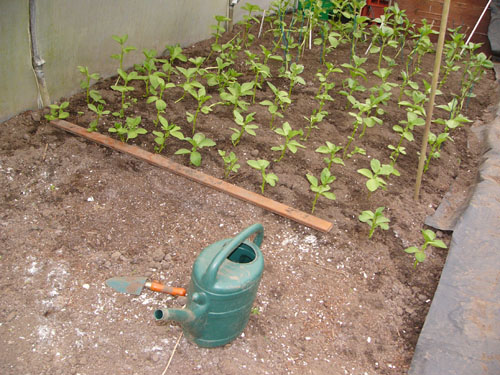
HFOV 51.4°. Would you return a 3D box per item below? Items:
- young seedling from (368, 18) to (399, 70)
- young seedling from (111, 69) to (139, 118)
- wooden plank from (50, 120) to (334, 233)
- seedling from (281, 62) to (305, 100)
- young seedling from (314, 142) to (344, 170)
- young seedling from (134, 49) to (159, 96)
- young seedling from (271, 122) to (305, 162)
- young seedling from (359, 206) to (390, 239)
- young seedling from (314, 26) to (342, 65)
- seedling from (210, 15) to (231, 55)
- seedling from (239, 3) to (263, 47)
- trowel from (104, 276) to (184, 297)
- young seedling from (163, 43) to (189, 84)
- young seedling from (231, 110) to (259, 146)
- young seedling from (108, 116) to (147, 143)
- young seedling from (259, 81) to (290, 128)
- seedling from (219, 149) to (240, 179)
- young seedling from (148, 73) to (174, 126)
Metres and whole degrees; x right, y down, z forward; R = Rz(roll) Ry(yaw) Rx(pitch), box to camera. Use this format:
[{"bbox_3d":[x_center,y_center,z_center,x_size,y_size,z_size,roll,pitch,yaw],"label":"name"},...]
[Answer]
[{"bbox_3d":[1.258,-1.334,4.899,0.283,0.478,0.269,0,27,0],"label":"young seedling"},{"bbox_3d":[-0.700,-0.518,2.902,0.156,0.279,0.144,4,31,0],"label":"young seedling"},{"bbox_3d":[-0.515,-0.137,3.077,2.291,0.020,0.074,20,34,34],"label":"wooden plank"},{"bbox_3d":[0.302,-0.739,3.701,0.171,0.267,0.162,0,29,0],"label":"seedling"},{"bbox_3d":[0.388,-0.150,2.539,0.146,0.152,0.135,4,31,0],"label":"young seedling"},{"bbox_3d":[-0.756,-0.830,3.799,0.175,0.329,0.167,0,29,0],"label":"young seedling"},{"bbox_3d":[0.215,-0.254,3.055,0.189,0.234,0.170,4,29,3],"label":"young seedling"},{"bbox_3d":[0.574,0.170,2.398,0.140,0.152,0.126,10,30,14],"label":"young seedling"},{"bbox_3d":[0.777,-1.398,5.149,0.277,0.361,0.263,0,27,0],"label":"young seedling"},{"bbox_3d":[-0.293,-1.480,5.078,0.185,0.385,0.166,0,29,-4],"label":"seedling"},{"bbox_3d":[0.002,-1.670,5.380,0.235,0.444,0.211,2,29,-1],"label":"seedling"},{"bbox_3d":[-0.343,0.330,1.725,0.277,0.055,0.085,8,36,7],"label":"trowel"},{"bbox_3d":[-0.493,-0.812,3.444,0.172,0.249,0.158,4,31,0],"label":"young seedling"},{"bbox_3d":[-0.026,-0.275,2.480,0.133,0.186,0.120,3,35,0],"label":"young seedling"},{"bbox_3d":[-0.584,-0.270,2.480,0.177,0.128,0.159,3,35,0],"label":"young seedling"},{"bbox_3d":[0.137,-0.454,2.897,0.178,0.274,0.164,4,31,0],"label":"young seedling"},{"bbox_3d":[-0.114,-0.122,2.896,0.122,0.161,0.116,0,27,0],"label":"seedling"},{"bbox_3d":[-0.597,-0.571,3.446,0.175,0.361,0.158,-3,29,-10],"label":"young seedling"}]

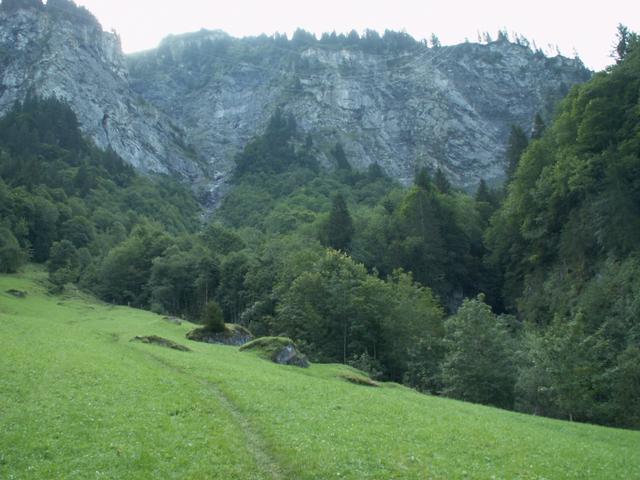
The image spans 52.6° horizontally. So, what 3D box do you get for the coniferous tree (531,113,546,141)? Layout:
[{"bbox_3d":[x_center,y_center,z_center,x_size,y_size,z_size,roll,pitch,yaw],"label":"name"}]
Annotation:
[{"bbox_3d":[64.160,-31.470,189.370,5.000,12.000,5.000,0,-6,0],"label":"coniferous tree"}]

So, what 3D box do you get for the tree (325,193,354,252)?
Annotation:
[{"bbox_3d":[4.520,-2.560,149.110,7.000,17.000,7.000,0,-6,0],"label":"tree"}]

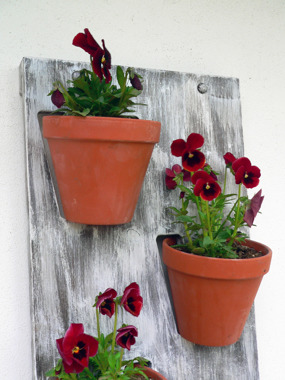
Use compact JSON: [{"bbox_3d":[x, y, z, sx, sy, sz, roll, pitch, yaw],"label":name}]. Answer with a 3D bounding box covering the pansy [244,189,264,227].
[{"bbox_3d":[0.140,0.022,0.616,0.018,0.046,0.038,24,0,-18],"label":"pansy"}]

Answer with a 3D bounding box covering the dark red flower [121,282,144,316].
[{"bbox_3d":[-0.012,0.121,0.545,0.028,0.039,0.019,-4,-2,-45],"label":"dark red flower"}]

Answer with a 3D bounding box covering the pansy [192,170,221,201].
[{"bbox_3d":[0.077,-0.005,0.595,0.035,0.037,0.018,-12,0,-15],"label":"pansy"}]

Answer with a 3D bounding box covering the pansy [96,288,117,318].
[{"bbox_3d":[-0.039,0.123,0.537,0.028,0.033,0.022,3,8,-43],"label":"pansy"}]

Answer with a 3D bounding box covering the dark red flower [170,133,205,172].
[{"bbox_3d":[0.056,-0.045,0.603,0.041,0.047,0.016,-11,-2,-11],"label":"dark red flower"}]

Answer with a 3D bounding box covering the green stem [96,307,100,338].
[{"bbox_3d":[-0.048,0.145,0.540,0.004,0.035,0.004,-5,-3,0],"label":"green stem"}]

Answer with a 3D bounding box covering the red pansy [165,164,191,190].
[{"bbox_3d":[0.043,-0.015,0.613,0.033,0.033,0.016,-4,-3,-24],"label":"red pansy"}]

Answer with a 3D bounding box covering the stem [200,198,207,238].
[{"bbox_3d":[0.075,0.034,0.611,0.005,0.048,0.005,-4,-3,-6],"label":"stem"}]

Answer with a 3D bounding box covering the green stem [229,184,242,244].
[{"bbox_3d":[0.116,0.031,0.618,0.007,0.075,0.006,11,-3,-6],"label":"green stem"}]

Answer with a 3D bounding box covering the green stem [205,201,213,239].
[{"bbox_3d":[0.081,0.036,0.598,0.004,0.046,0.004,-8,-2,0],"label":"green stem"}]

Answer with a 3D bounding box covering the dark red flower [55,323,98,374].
[{"bbox_3d":[-0.069,0.168,0.525,0.046,0.054,0.025,-8,3,-21],"label":"dark red flower"}]

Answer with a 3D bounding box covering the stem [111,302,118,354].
[{"bbox_3d":[-0.031,0.150,0.540,0.004,0.056,0.004,5,-3,-6],"label":"stem"}]

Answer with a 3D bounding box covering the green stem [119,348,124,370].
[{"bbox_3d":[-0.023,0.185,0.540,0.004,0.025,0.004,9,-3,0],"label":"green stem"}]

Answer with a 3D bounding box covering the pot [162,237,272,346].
[{"bbox_3d":[0.087,0.123,0.611,0.131,0.112,0.131,3,7,0],"label":"pot"}]

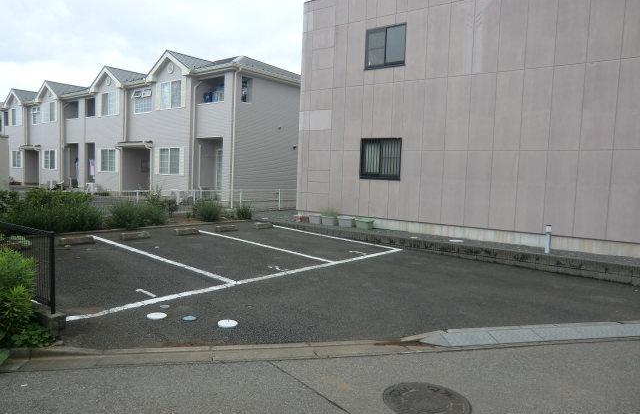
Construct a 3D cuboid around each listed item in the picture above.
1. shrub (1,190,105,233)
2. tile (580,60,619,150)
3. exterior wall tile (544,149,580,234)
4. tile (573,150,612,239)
[{"bbox_3d":[-6.354,0.068,10.616,2.050,0.950,1.100,-4,7,-44],"label":"shrub"},{"bbox_3d":[5.822,-2.091,9.235,0.600,1.823,0.050,5,6,37],"label":"tile"},{"bbox_3d":[5.303,-0.291,9.763,0.600,1.881,0.050,5,6,37],"label":"exterior wall tile"},{"bbox_3d":[5.778,-0.261,9.397,0.600,1.871,0.060,5,6,37],"label":"tile"}]

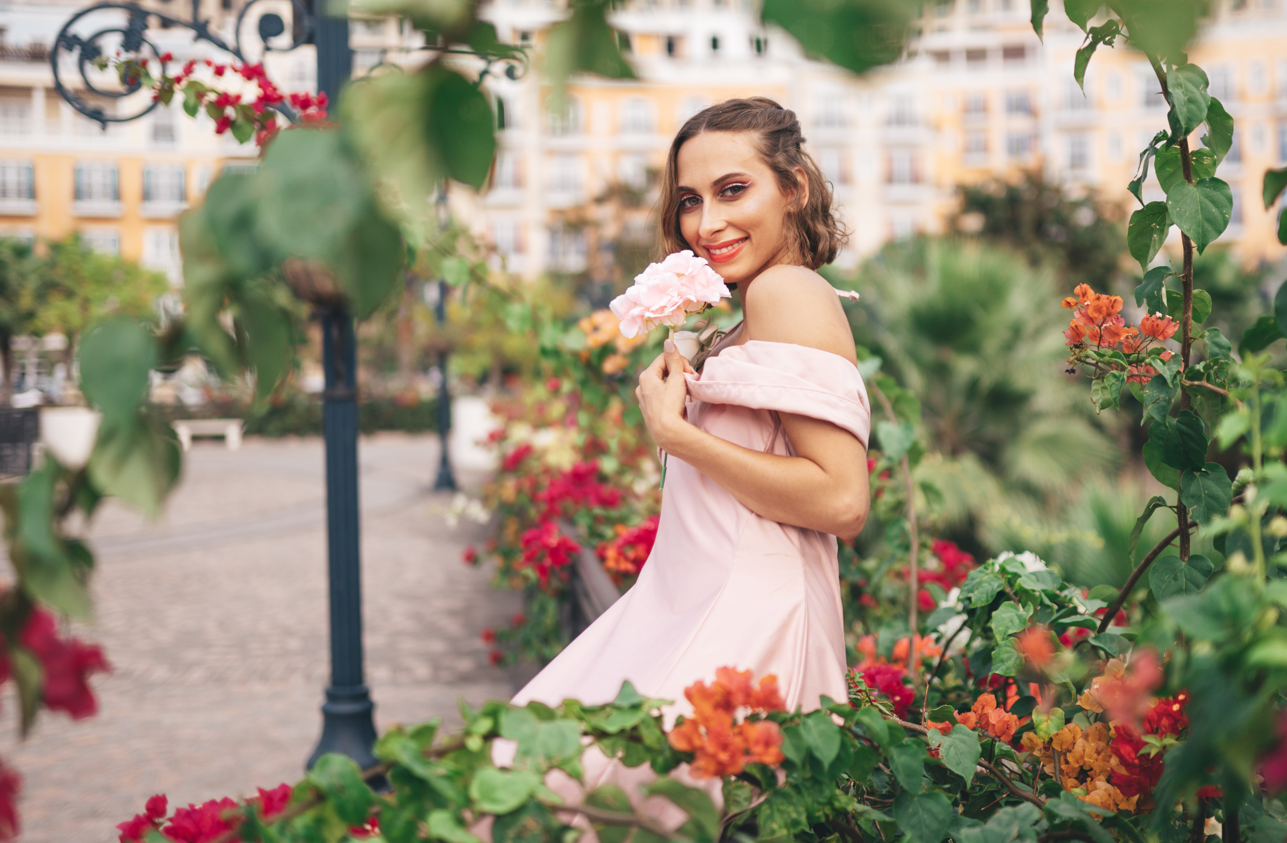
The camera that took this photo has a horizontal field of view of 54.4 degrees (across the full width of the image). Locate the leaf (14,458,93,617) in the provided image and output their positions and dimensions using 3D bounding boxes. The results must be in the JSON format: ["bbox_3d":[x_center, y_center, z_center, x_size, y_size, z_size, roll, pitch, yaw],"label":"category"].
[{"bbox_3d":[-0.349,0.069,0.740,0.036,0.093,0.028,-13,-6,-20],"label":"leaf"}]

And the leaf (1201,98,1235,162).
[{"bbox_3d":[0.692,-0.351,1.510,0.043,0.080,0.030,-1,3,-17],"label":"leaf"}]

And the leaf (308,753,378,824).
[{"bbox_3d":[-0.273,0.331,1.130,0.055,0.063,0.022,-13,-12,-10],"label":"leaf"}]

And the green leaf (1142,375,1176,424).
[{"bbox_3d":[0.626,-0.026,1.520,0.045,0.062,0.025,0,2,22],"label":"green leaf"}]

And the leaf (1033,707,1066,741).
[{"bbox_3d":[0.467,0.349,1.440,0.040,0.040,0.011,-1,-6,6],"label":"leaf"}]

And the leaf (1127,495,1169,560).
[{"bbox_3d":[0.626,0.134,1.550,0.026,0.086,0.042,25,0,-11],"label":"leaf"}]

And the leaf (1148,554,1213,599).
[{"bbox_3d":[0.653,0.196,1.520,0.078,0.074,0.025,0,-13,23],"label":"leaf"}]

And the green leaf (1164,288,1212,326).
[{"bbox_3d":[0.661,-0.140,1.520,0.057,0.048,0.030,0,3,0],"label":"green leaf"}]

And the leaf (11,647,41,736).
[{"bbox_3d":[-0.370,0.162,0.750,0.020,0.053,0.022,-5,-4,41],"label":"leaf"}]

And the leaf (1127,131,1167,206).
[{"bbox_3d":[0.624,-0.313,1.550,0.035,0.093,0.040,20,-4,-44],"label":"leaf"}]

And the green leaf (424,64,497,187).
[{"bbox_3d":[-0.121,-0.196,0.830,0.050,0.080,0.022,-1,2,-8],"label":"green leaf"}]

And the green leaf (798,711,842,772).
[{"bbox_3d":[0.175,0.317,1.240,0.043,0.063,0.018,-7,-19,-2],"label":"green leaf"}]

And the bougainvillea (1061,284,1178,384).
[{"bbox_3d":[0.567,-0.105,1.490,0.140,0.120,0.110,0,3,0],"label":"bougainvillea"}]

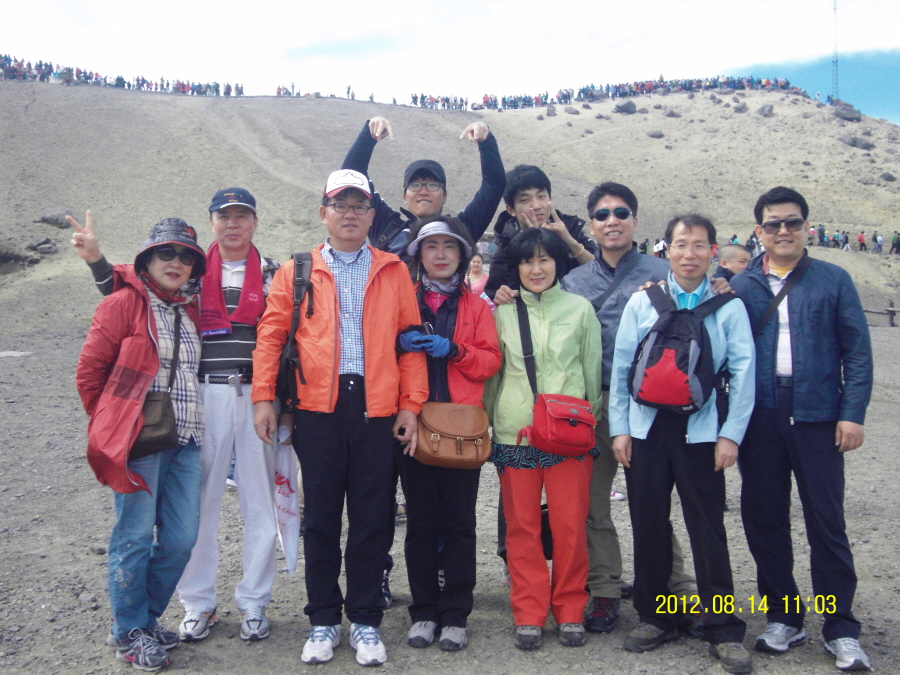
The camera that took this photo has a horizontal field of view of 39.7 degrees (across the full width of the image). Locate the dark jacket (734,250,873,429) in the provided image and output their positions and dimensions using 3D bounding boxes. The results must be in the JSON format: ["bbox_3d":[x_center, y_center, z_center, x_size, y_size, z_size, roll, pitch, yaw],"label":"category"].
[{"bbox_3d":[1.253,-0.004,4.540,0.530,0.635,0.320,0,2,13],"label":"dark jacket"}]

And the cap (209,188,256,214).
[{"bbox_3d":[-0.831,-0.518,4.770,0.178,0.115,0.265,-1,4,-7],"label":"cap"}]

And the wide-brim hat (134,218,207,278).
[{"bbox_3d":[-1.035,-0.330,4.620,0.255,0.170,0.270,8,-2,-21],"label":"wide-brim hat"}]

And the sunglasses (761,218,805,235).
[{"bbox_3d":[1.201,-0.398,4.500,0.152,0.050,0.140,1,3,12],"label":"sunglasses"}]

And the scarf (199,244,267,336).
[{"bbox_3d":[-0.822,-0.184,4.730,0.250,0.355,0.200,-1,2,-6],"label":"scarf"}]

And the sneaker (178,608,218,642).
[{"bbox_3d":[-0.972,1.086,4.840,0.108,0.110,0.285,0,4,5],"label":"sneaker"}]

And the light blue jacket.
[{"bbox_3d":[0.837,0.072,4.490,0.525,0.615,0.320,0,2,12],"label":"light blue jacket"}]

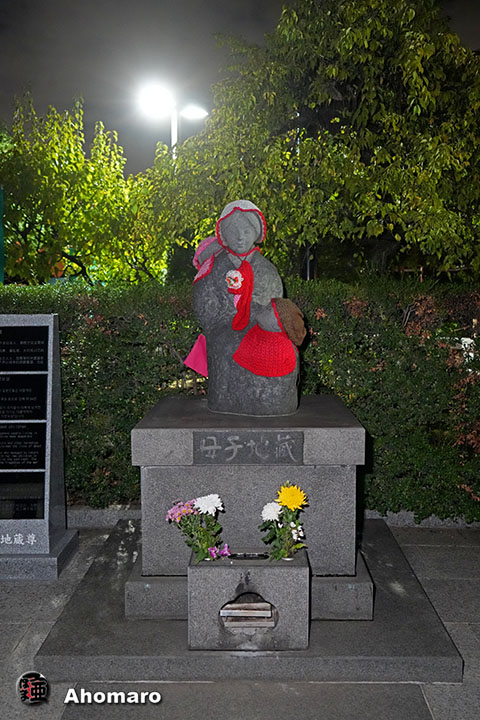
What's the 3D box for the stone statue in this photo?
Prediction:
[{"bbox_3d":[0.033,-0.268,3.350,0.600,1.050,0.500,0,5,1],"label":"stone statue"}]

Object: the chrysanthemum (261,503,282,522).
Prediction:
[{"bbox_3d":[0.132,0.635,2.750,0.092,0.088,0.085,0,5,1],"label":"chrysanthemum"}]

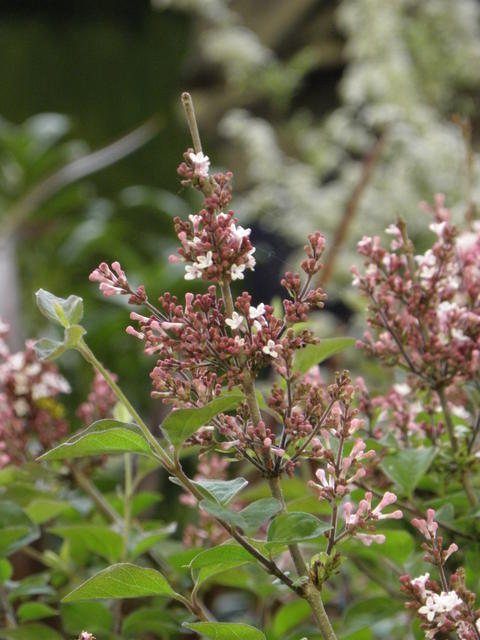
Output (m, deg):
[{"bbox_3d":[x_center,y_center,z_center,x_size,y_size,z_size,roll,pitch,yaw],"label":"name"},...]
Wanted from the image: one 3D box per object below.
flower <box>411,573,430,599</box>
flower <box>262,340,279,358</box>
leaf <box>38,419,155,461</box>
[{"bbox_3d":[0.085,0.125,1.910,0.009,0.011,0.009,2,6,15],"label":"flower"},{"bbox_3d":[0.014,0.014,1.900,0.007,0.008,0.007,-1,6,-5],"label":"flower"},{"bbox_3d":[-0.056,0.047,1.590,0.046,0.015,0.018,-5,7,0],"label":"leaf"}]

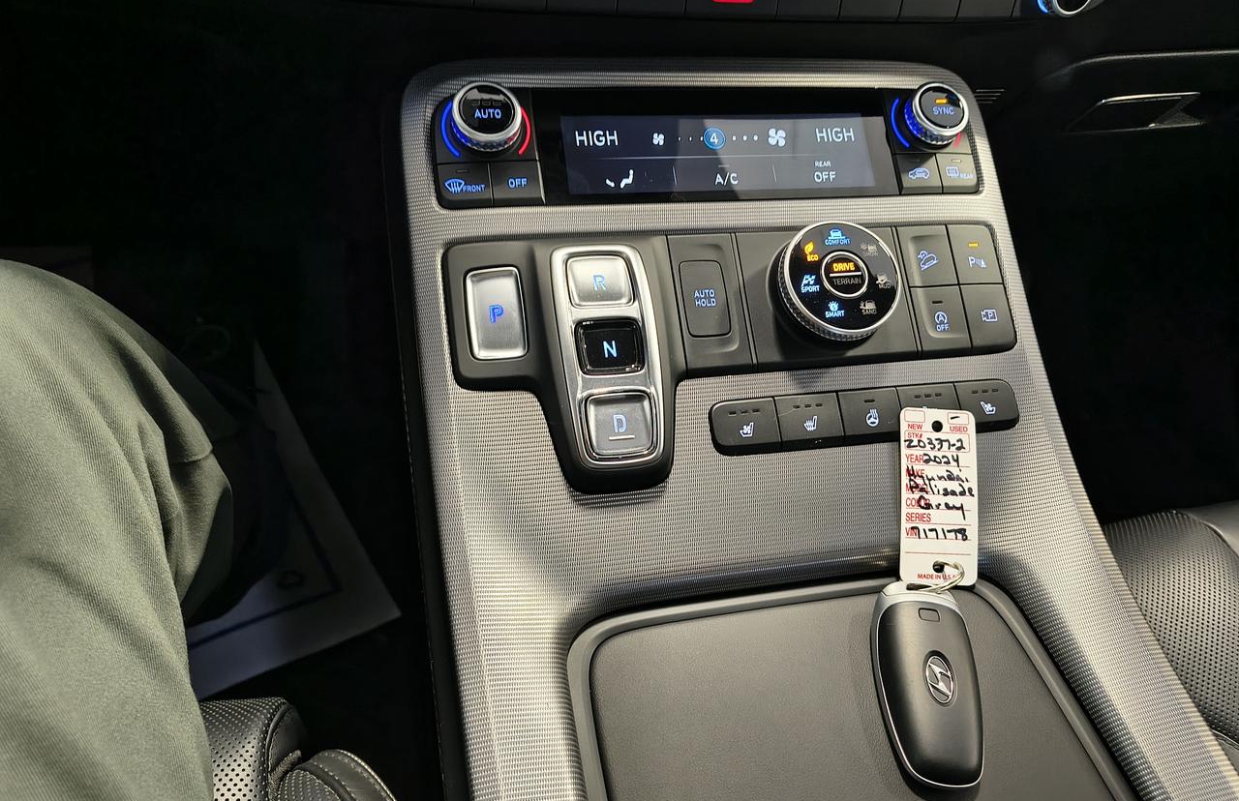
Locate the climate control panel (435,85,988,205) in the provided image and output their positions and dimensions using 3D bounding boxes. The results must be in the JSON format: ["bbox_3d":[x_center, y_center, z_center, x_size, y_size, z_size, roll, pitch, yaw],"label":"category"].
[{"bbox_3d":[0.048,-0.117,0.387,0.255,0.025,0.056,-5,78,-12],"label":"climate control panel"}]

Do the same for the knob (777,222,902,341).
[{"bbox_3d":[0.093,-0.050,0.371,0.053,0.017,0.053,-5,78,-12],"label":"knob"}]

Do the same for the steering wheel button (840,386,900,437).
[{"bbox_3d":[0.109,0.006,0.378,0.029,0.008,0.022,-5,78,-12],"label":"steering wheel button"}]

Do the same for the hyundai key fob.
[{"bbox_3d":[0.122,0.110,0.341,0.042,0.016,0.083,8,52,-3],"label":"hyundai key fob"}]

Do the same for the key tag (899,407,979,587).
[{"bbox_3d":[0.138,0.041,0.370,0.036,0.002,0.077,8,76,-9],"label":"key tag"}]

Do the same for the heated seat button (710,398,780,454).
[{"bbox_3d":[0.053,0.011,0.365,0.029,0.008,0.023,-5,78,-12],"label":"heated seat button"}]

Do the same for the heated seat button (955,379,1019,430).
[{"bbox_3d":[0.165,0.003,0.390,0.029,0.008,0.022,-5,78,-12],"label":"heated seat button"}]

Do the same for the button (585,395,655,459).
[{"bbox_3d":[0.000,0.011,0.349,0.026,0.009,0.026,-5,78,-12],"label":"button"}]

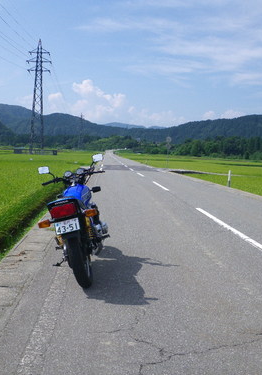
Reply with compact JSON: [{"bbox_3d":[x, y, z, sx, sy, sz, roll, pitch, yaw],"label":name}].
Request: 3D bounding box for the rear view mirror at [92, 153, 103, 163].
[{"bbox_3d":[-0.381,-0.339,4.702,0.135,0.100,0.050,-12,4,7],"label":"rear view mirror"}]

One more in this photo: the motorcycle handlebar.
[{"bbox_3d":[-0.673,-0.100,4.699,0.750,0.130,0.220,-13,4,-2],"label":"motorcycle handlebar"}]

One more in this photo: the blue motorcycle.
[{"bbox_3d":[-0.575,0.313,4.790,0.790,1.280,2.100,-13,4,2],"label":"blue motorcycle"}]

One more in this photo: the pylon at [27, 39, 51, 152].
[{"bbox_3d":[-28.694,-28.088,126.522,7.400,35.950,4.200,3,5,0],"label":"pylon"}]

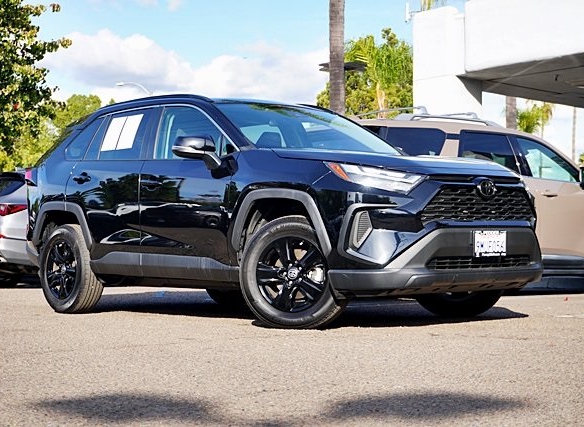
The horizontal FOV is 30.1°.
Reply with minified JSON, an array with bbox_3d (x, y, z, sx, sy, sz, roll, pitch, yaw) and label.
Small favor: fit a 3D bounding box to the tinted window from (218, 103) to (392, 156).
[{"bbox_3d":[0.100,-0.593,8.010,1.420,0.120,0.807,1,30,-43],"label":"tinted window"}]

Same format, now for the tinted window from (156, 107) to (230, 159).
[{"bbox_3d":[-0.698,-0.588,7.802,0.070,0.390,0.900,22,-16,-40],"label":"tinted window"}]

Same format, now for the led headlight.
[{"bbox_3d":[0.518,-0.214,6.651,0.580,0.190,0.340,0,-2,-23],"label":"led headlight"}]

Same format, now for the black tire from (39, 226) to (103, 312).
[{"bbox_3d":[-1.804,0.454,8.865,0.230,0.715,0.715,1,-2,-43],"label":"black tire"}]

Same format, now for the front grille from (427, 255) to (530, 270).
[{"bbox_3d":[1.208,0.311,6.793,1.000,0.085,0.090,1,-2,-43],"label":"front grille"}]

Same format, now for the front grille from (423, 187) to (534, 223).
[{"bbox_3d":[1.207,-0.064,6.848,1.150,0.235,0.110,1,-2,-43],"label":"front grille"}]

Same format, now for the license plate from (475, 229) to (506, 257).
[{"bbox_3d":[1.240,0.191,6.761,0.310,0.160,0.020,1,-2,-43],"label":"license plate"}]

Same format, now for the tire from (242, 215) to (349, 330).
[{"bbox_3d":[0.024,0.379,6.893,0.715,0.715,0.230,-1,-2,12],"label":"tire"}]

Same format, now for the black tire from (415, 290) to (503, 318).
[{"bbox_3d":[1.213,0.396,8.024,0.700,0.710,0.235,-1,-2,23],"label":"black tire"}]

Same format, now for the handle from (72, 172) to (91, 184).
[{"bbox_3d":[-1.665,-0.273,8.633,0.060,0.075,0.225,1,-2,-43],"label":"handle"}]

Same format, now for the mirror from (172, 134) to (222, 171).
[{"bbox_3d":[-0.655,-0.413,7.459,0.250,0.210,0.220,1,-2,-43],"label":"mirror"}]

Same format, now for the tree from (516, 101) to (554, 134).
[{"bbox_3d":[13.341,-2.042,59.876,2.600,8.420,2.600,-1,-2,13],"label":"tree"}]

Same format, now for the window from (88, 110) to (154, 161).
[{"bbox_3d":[-1.347,-0.603,8.470,0.050,0.409,0.760,28,-20,-39],"label":"window"}]

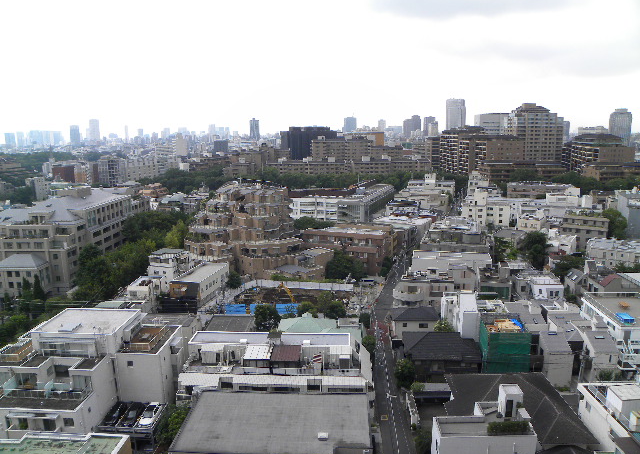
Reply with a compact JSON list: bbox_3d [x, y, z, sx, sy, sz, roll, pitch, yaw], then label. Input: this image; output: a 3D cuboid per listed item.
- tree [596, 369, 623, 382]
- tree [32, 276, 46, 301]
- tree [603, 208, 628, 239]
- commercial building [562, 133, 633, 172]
[{"bbox_3d":[48.587,24.993,80.676,3.800,2.800,3.000,0,11,0],"label":"tree"},{"bbox_3d":[-69.762,14.891,119.661,2.500,7.100,2.500,-6,13,-29],"label":"tree"},{"bbox_3d":[112.856,-0.628,183.276,8.500,13.600,8.500,0,11,0],"label":"tree"},{"bbox_3d":[196.995,-45.805,346.268,21.500,43.000,82.000,3,11,15],"label":"commercial building"}]

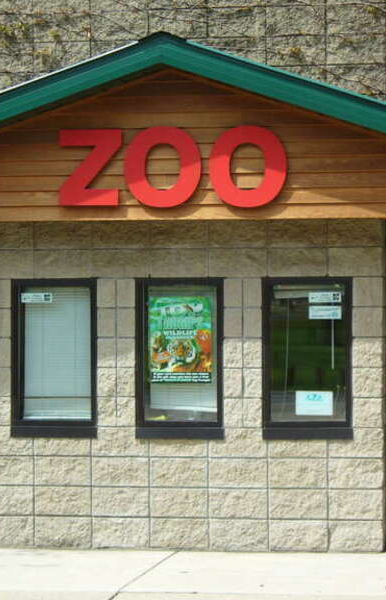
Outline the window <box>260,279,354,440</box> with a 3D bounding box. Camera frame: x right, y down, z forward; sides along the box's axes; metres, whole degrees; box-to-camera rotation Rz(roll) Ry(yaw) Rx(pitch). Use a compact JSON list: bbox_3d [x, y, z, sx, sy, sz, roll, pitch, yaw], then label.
[{"bbox_3d":[0.781,0.394,12.180,0.609,1.088,0.100,0,-1,9],"label":"window"}]

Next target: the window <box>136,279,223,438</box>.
[{"bbox_3d":[-0.083,0.399,12.314,0.609,1.094,0.100,0,-1,9],"label":"window"}]

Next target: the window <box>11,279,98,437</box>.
[{"bbox_3d":[-0.948,0.404,12.449,0.605,1.091,0.100,0,-1,9],"label":"window"}]

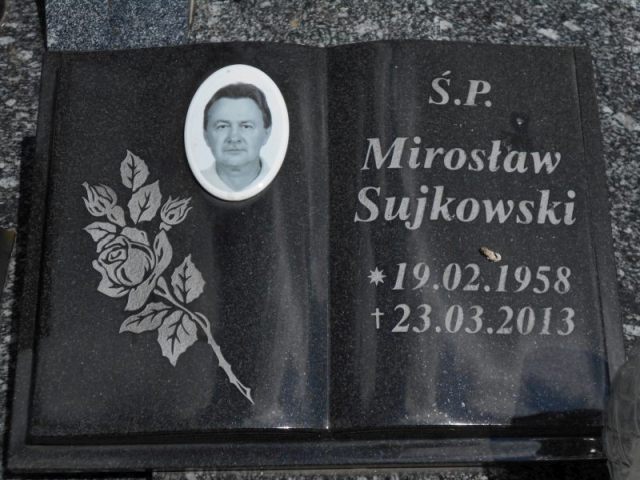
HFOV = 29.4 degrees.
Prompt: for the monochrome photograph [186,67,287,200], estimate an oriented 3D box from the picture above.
[{"bbox_3d":[-0.080,-0.103,1.170,0.100,0.010,0.139,-1,71,0],"label":"monochrome photograph"}]

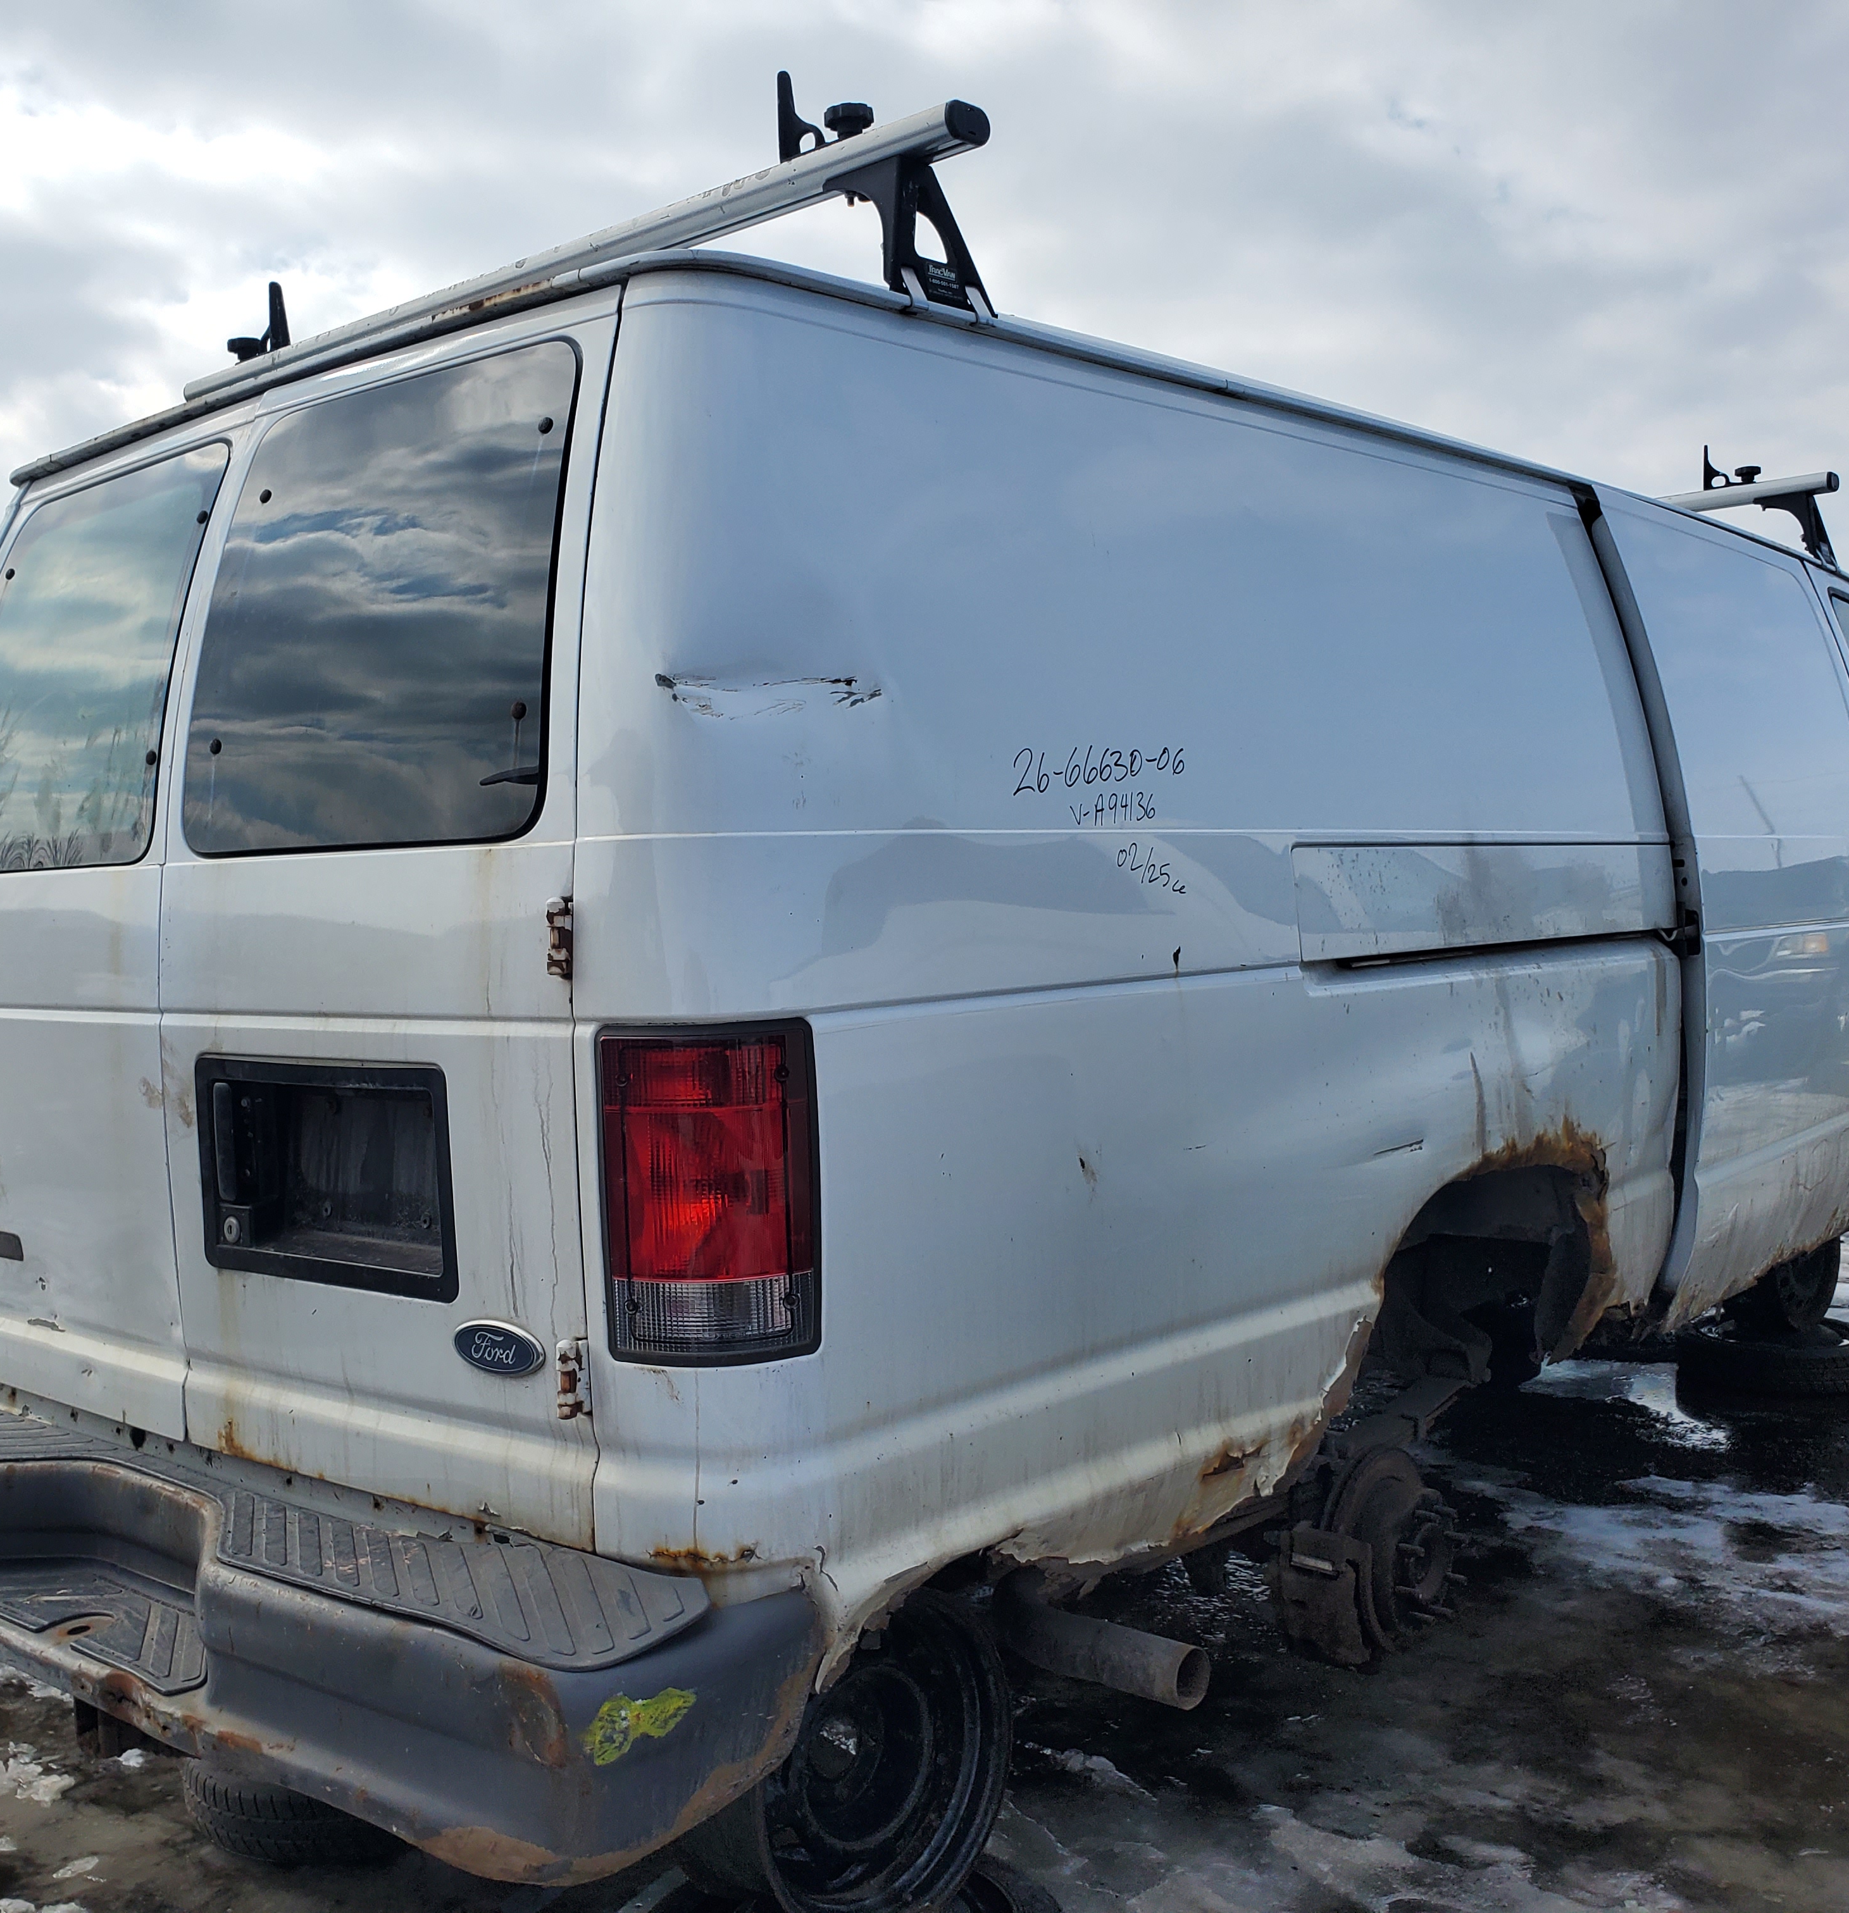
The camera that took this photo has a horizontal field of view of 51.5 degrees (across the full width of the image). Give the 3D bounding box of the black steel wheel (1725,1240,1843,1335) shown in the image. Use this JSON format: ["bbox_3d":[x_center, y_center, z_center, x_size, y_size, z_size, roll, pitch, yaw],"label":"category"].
[{"bbox_3d":[2.479,0.863,5.572,0.426,0.426,0.185,-3,2,-42],"label":"black steel wheel"}]

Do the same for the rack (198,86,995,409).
[{"bbox_3d":[-0.583,-0.865,2.599,1.630,0.350,0.140,0,2,39],"label":"rack"}]

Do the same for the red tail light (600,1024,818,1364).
[{"bbox_3d":[-0.201,0.219,1.775,0.155,0.315,0.140,0,2,39],"label":"red tail light"}]

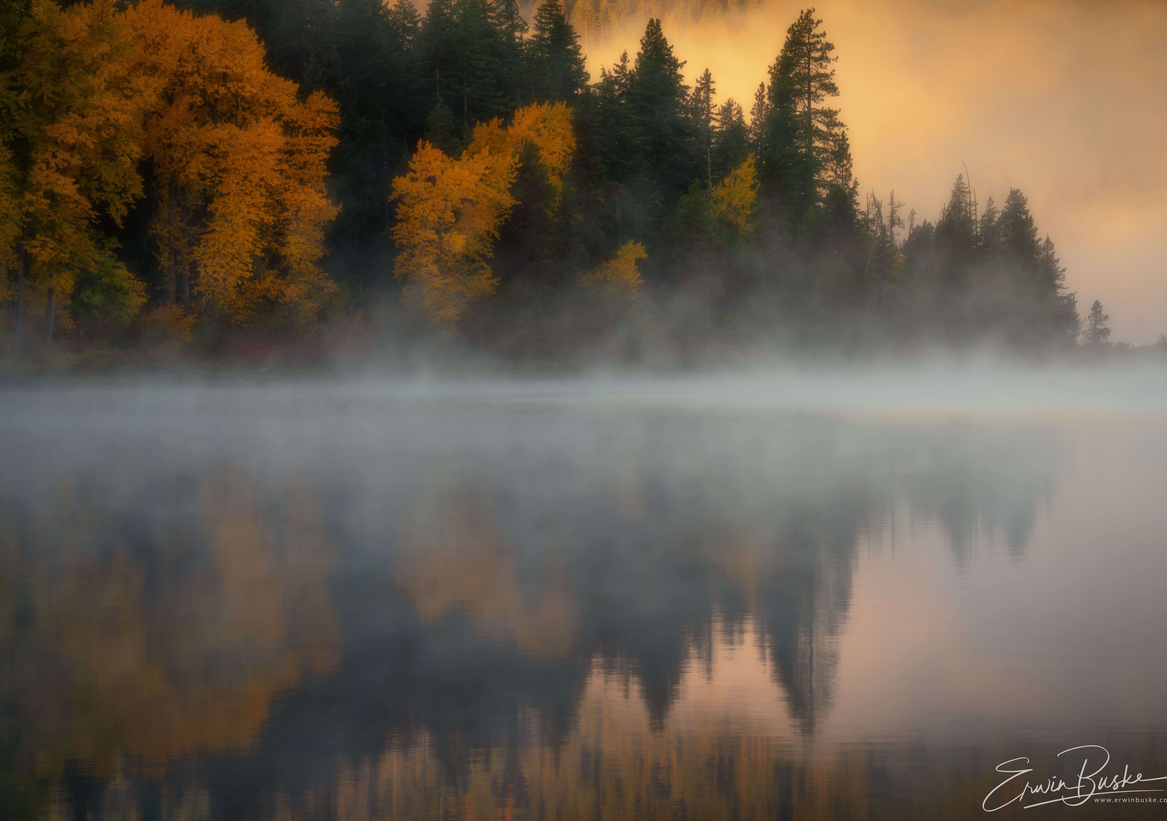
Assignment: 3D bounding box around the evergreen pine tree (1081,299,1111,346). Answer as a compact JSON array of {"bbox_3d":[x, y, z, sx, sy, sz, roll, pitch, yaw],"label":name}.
[{"bbox_3d":[41.631,-6.836,350.000,2.421,4.374,2.349,0,1,0],"label":"evergreen pine tree"}]

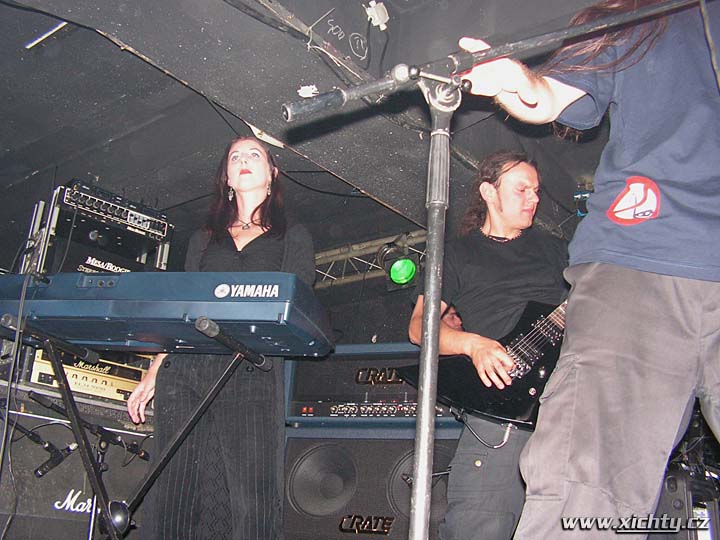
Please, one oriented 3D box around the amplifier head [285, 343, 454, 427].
[{"bbox_3d":[0.093,0.489,2.929,0.735,0.325,0.270,-3,-25,13],"label":"amplifier head"}]

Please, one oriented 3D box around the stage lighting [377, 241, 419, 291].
[{"bbox_3d":[0.238,-0.028,4.700,0.220,0.250,0.270,-8,19,-4],"label":"stage lighting"}]

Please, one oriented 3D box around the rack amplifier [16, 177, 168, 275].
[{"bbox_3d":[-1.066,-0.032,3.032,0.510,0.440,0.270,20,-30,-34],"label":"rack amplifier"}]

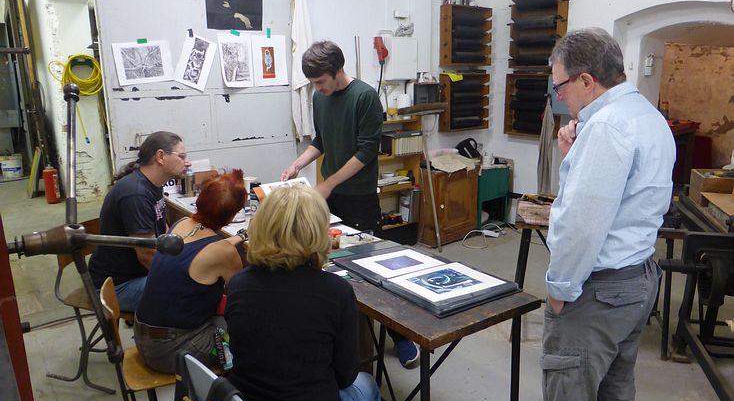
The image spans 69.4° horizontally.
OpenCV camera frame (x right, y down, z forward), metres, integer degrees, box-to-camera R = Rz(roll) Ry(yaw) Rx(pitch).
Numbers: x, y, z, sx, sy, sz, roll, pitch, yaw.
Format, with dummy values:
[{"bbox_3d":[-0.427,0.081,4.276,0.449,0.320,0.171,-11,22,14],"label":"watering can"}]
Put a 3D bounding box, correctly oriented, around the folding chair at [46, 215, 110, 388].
[{"bbox_3d":[-1.414,0.554,2.867,0.560,0.810,0.420,3,14,13],"label":"folding chair"}]

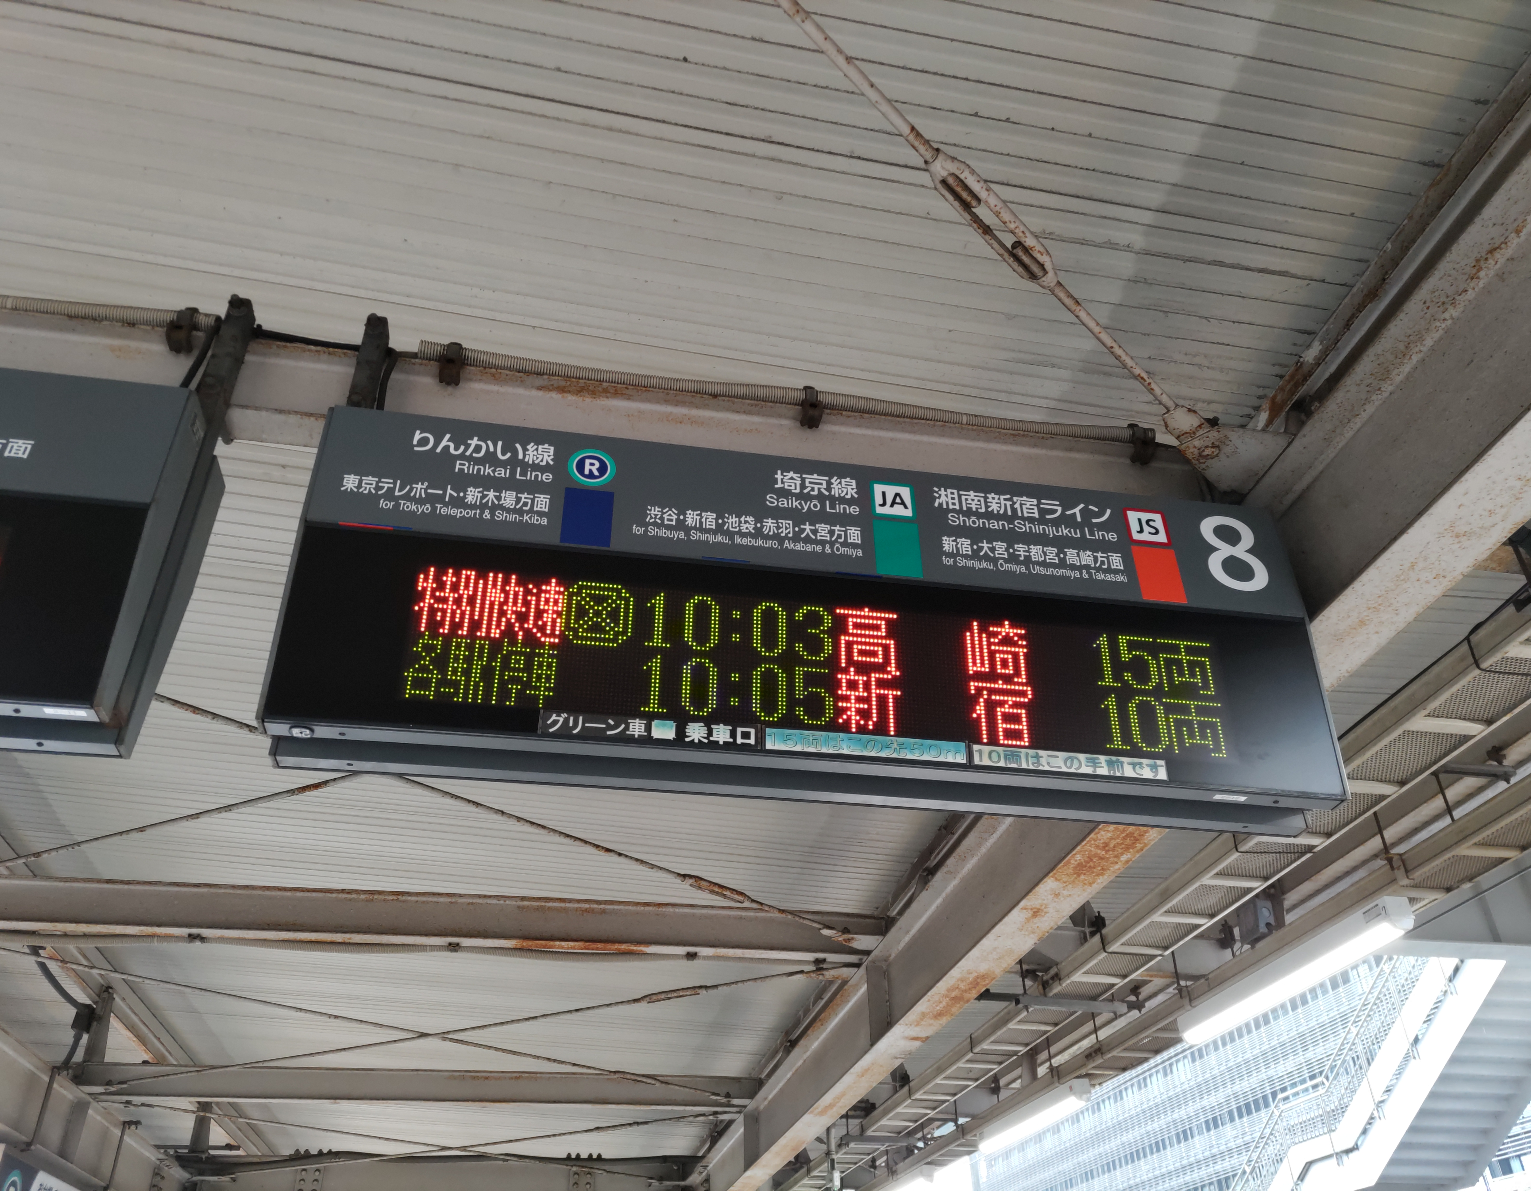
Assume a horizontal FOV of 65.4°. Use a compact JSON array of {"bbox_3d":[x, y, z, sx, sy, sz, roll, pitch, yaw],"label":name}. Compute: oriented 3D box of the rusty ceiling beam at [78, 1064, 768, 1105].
[{"bbox_3d":[-2.210,3.279,7.983,4.330,0.200,0.100,5,-35,-9],"label":"rusty ceiling beam"}]

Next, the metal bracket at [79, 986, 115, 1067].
[{"bbox_3d":[-4.350,2.818,7.806,0.105,0.500,0.100,5,-35,-9],"label":"metal bracket"}]

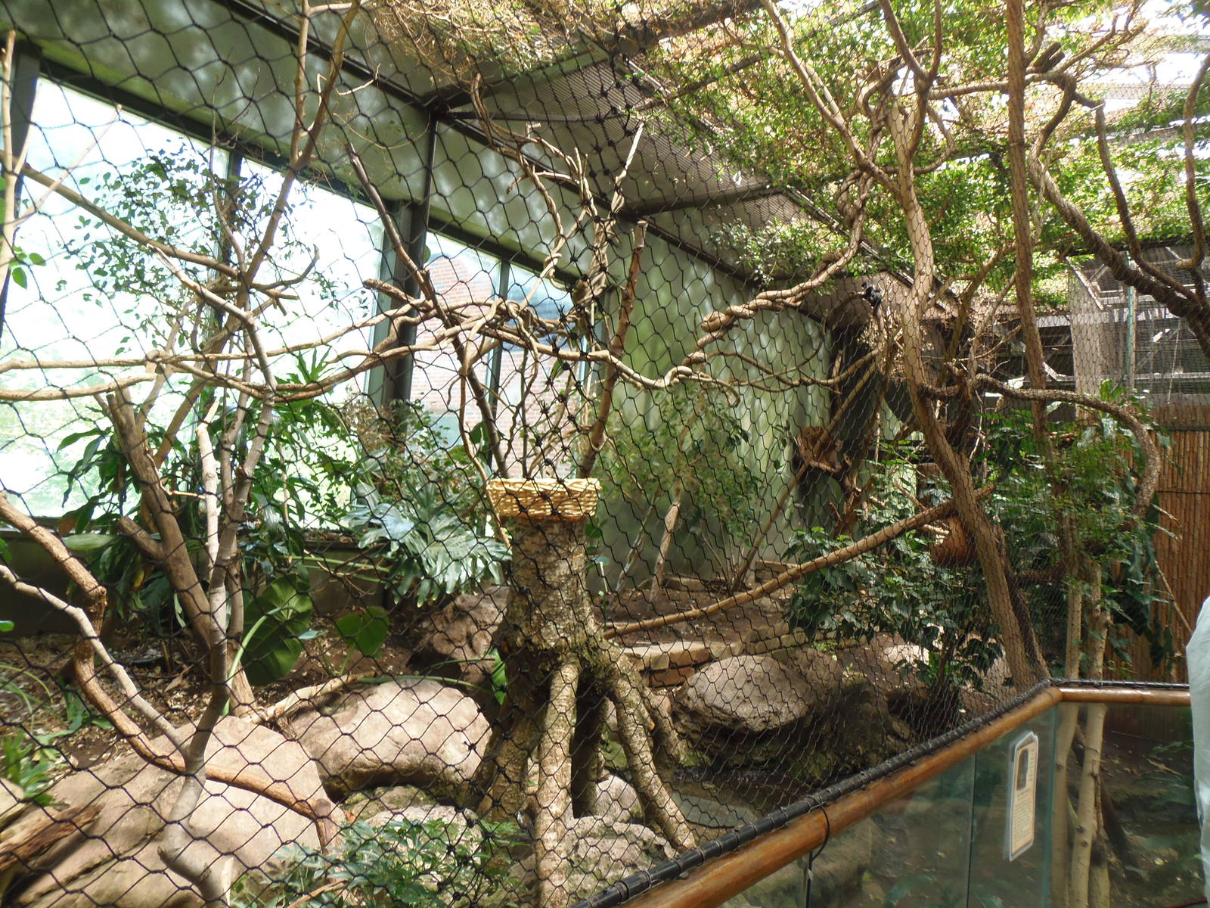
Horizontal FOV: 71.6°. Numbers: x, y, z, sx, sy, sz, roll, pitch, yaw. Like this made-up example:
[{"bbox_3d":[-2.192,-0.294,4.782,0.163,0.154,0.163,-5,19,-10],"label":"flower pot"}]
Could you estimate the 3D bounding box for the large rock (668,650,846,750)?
[{"bbox_3d":[0.677,1.100,3.720,0.710,0.340,0.540,3,-5,11],"label":"large rock"}]

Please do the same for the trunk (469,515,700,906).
[{"bbox_3d":[-0.060,0.817,2.720,0.670,1.180,0.600,4,-5,0],"label":"trunk"}]

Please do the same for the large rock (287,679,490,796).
[{"bbox_3d":[-0.758,0.979,2.920,0.630,0.350,0.470,5,-5,-13],"label":"large rock"}]

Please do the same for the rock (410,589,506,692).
[{"bbox_3d":[-0.623,0.808,3.650,0.500,0.420,0.450,5,-5,-9],"label":"rock"}]

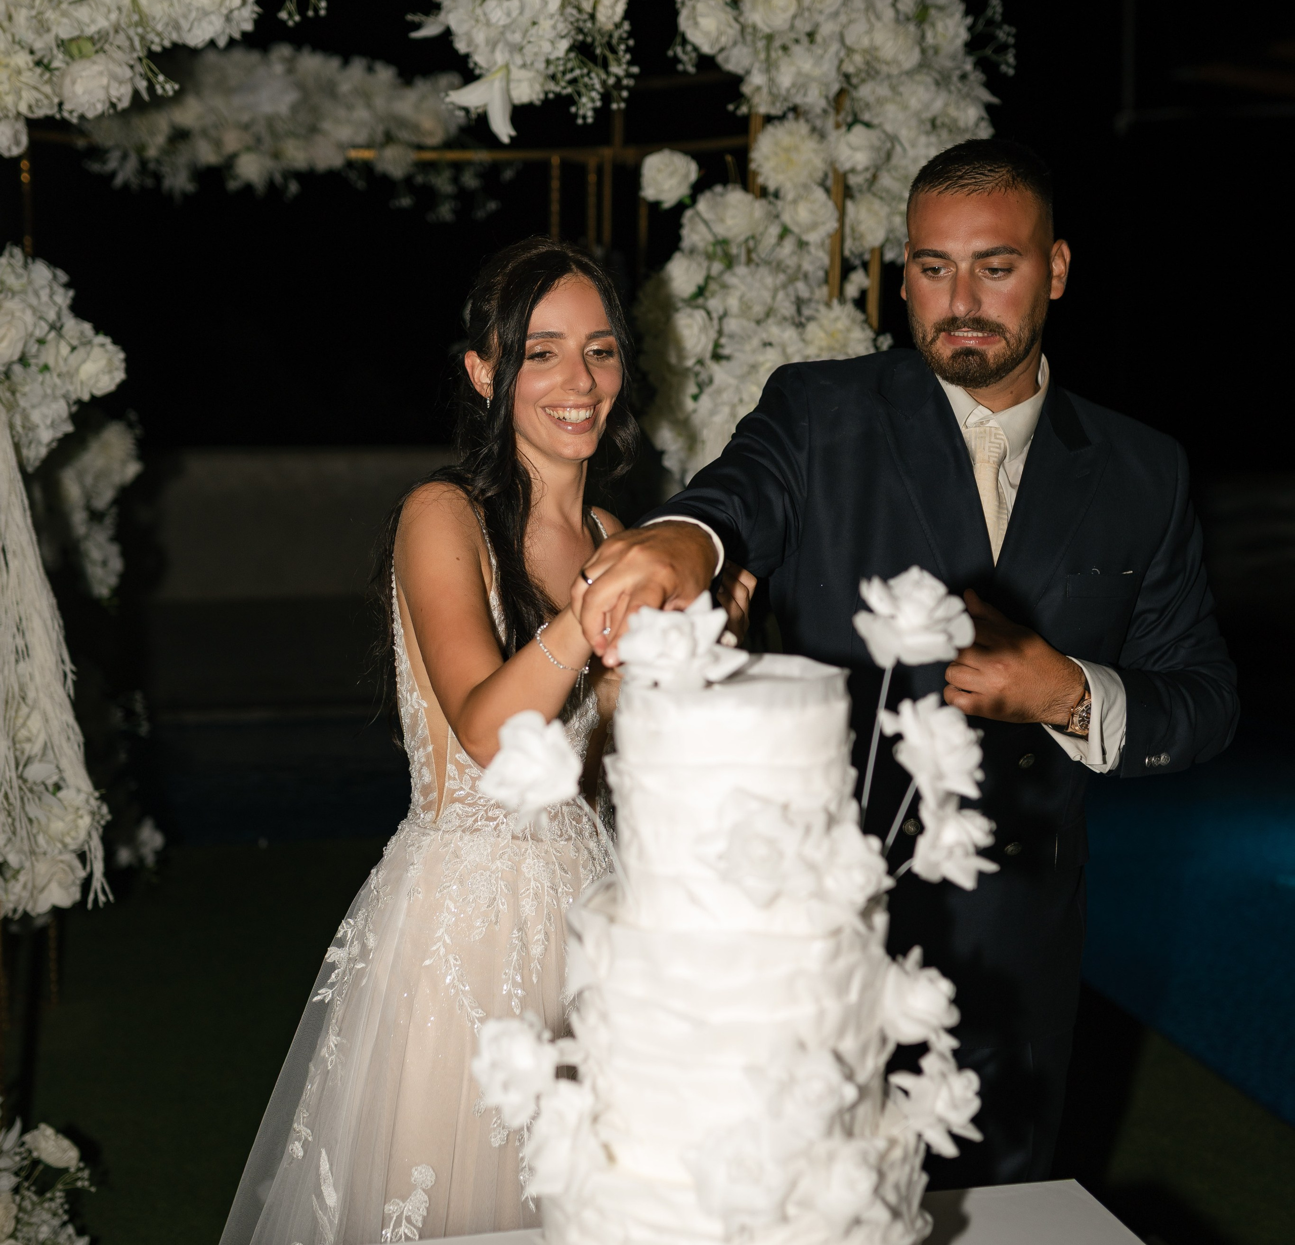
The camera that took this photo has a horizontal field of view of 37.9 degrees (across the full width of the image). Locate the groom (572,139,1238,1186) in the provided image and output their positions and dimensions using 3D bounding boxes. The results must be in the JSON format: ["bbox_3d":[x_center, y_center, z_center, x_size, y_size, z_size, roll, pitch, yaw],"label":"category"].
[{"bbox_3d":[0.298,0.410,1.888,0.720,1.800,0.680,1,7,6],"label":"groom"}]

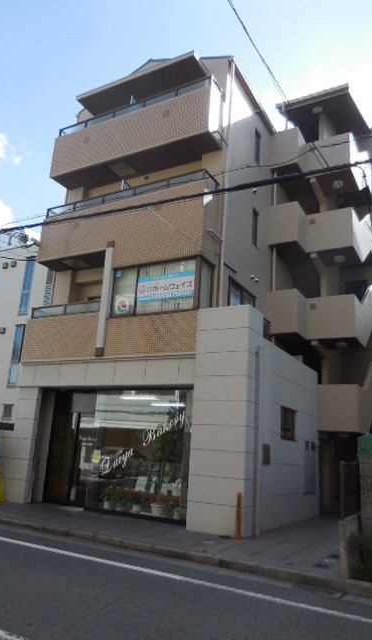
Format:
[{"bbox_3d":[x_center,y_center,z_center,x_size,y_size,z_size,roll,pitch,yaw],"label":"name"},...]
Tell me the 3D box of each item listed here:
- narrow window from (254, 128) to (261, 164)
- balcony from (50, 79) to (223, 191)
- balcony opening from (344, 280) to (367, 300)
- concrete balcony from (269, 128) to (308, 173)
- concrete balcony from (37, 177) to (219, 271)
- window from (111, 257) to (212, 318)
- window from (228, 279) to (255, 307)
[{"bbox_3d":[2.233,-5.375,14.445,0.120,1.090,0.482,-5,-17,28],"label":"narrow window"},{"bbox_3d":[-1.473,-5.011,12.959,5.174,1.617,0.858,-5,-18,28],"label":"balcony"},{"bbox_3d":[7.253,-1.157,19.604,0.911,1.176,0.221,-5,-18,28],"label":"balcony opening"},{"bbox_3d":[3.576,-5.603,15.994,0.900,1.350,1.200,-5,-17,28],"label":"concrete balcony"},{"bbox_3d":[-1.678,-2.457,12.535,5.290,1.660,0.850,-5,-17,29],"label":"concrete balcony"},{"bbox_3d":[-0.591,-0.684,11.067,2.382,1.333,0.632,-5,-17,28],"label":"window"},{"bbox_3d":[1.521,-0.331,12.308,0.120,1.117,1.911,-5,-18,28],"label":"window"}]

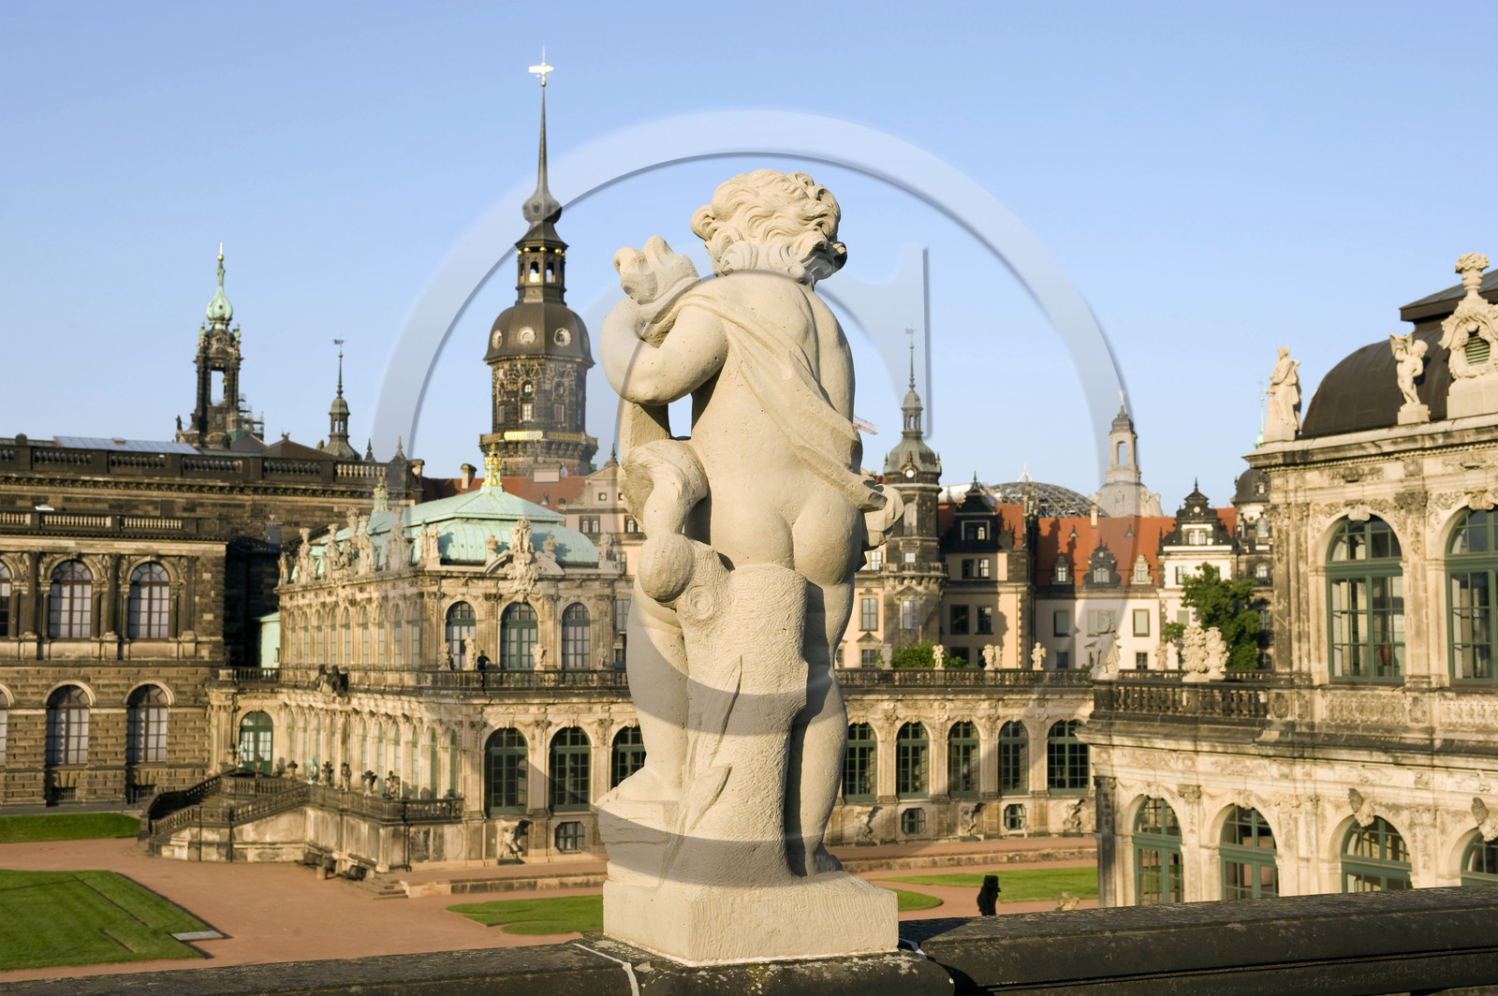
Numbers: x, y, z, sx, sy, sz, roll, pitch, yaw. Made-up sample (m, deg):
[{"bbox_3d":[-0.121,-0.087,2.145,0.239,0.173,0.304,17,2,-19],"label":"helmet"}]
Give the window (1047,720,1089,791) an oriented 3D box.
[{"bbox_3d":[16.760,13.580,98.200,2.150,3.900,0.300,-1,-5,6],"label":"window"}]

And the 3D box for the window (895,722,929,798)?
[{"bbox_3d":[8.590,13.879,99.040,2.139,4.105,0.420,3,-6,-29],"label":"window"}]

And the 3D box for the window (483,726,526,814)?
[{"bbox_3d":[-11.296,12.907,88.093,2.116,4.070,0.400,3,-6,-27],"label":"window"}]

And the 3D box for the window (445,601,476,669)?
[{"bbox_3d":[-14.515,6.888,93.711,1.556,3.385,0.400,3,-6,-27],"label":"window"}]

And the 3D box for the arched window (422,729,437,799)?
[{"bbox_3d":[-15.010,12.710,87.940,0.280,3.700,1.850,3,-6,-28],"label":"arched window"}]

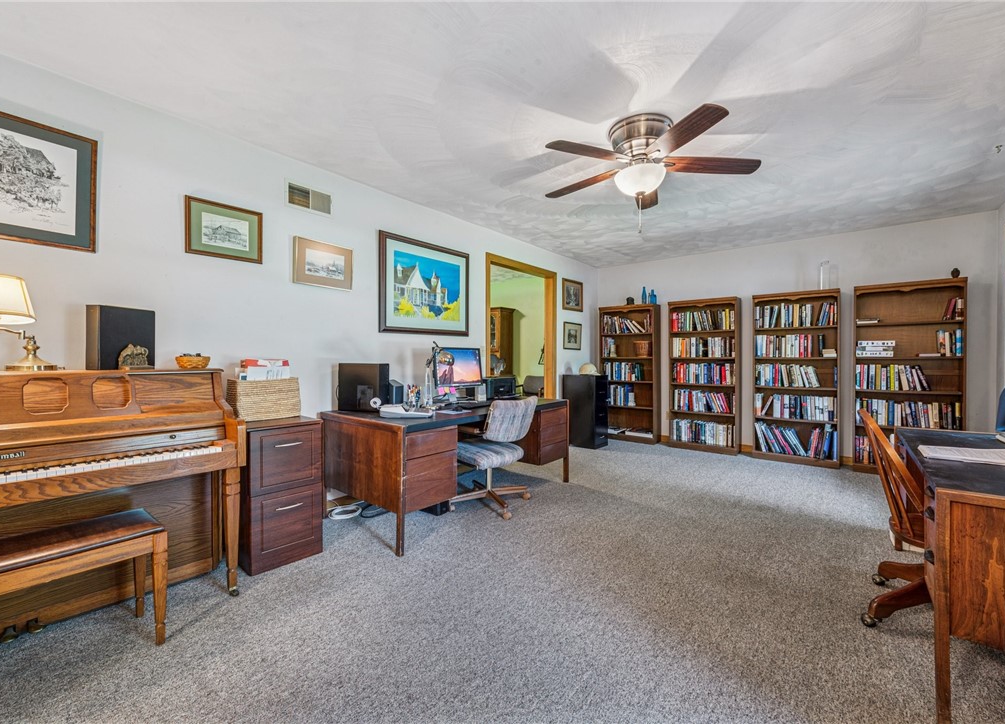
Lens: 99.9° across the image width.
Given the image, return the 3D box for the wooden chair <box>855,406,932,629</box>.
[{"bbox_3d":[1.851,0.676,1.732,0.590,0.870,0.520,1,1,45],"label":"wooden chair"}]

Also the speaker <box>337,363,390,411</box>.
[{"bbox_3d":[-0.999,0.191,3.131,0.310,0.340,0.180,0,1,13],"label":"speaker"}]

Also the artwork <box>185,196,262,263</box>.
[{"bbox_3d":[-1.616,-0.762,2.476,0.025,0.318,0.400,0,1,39],"label":"artwork"}]

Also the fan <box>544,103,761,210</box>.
[{"bbox_3d":[0.804,-1.154,2.462,1.254,0.383,1.254,0,1,39],"label":"fan"}]

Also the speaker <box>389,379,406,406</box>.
[{"bbox_3d":[-0.834,0.269,3.385,0.130,0.175,0.090,0,1,42],"label":"speaker"}]

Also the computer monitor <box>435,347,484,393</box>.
[{"bbox_3d":[-0.380,0.052,3.644,0.120,0.370,0.530,0,1,44],"label":"computer monitor"}]

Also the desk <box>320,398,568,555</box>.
[{"bbox_3d":[-0.338,0.722,3.375,0.902,0.736,1.842,0,1,39],"label":"desk"}]

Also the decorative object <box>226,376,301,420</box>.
[{"bbox_3d":[-1.449,0.222,2.579,0.185,0.245,0.364,0,1,39],"label":"decorative object"}]

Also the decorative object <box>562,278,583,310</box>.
[{"bbox_3d":[0.947,-0.881,5.644,0.028,0.408,0.552,0,1,39],"label":"decorative object"}]

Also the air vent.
[{"bbox_3d":[-1.309,-1.108,2.886,0.022,0.185,0.351,0,1,39],"label":"air vent"}]

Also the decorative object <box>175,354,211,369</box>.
[{"bbox_3d":[-1.642,-0.001,2.235,0.155,0.070,0.155,0,1,39],"label":"decorative object"}]

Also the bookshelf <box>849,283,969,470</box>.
[{"bbox_3d":[3.846,0.173,4.026,0.757,1.809,0.258,0,1,39],"label":"bookshelf"}]

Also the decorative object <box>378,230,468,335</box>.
[{"bbox_3d":[-0.647,-0.635,3.692,0.031,0.800,1.005,0,1,39],"label":"decorative object"}]

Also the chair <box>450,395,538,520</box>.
[{"bbox_3d":[-0.097,0.680,3.235,0.560,0.840,0.600,-1,1,-36],"label":"chair"}]

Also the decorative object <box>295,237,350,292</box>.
[{"bbox_3d":[-1.235,-0.676,2.951,0.030,0.308,0.415,0,1,39],"label":"decorative object"}]

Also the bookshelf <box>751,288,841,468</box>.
[{"bbox_3d":[3.177,0.170,4.573,0.766,1.808,0.258,0,1,39],"label":"bookshelf"}]

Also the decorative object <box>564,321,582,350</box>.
[{"bbox_3d":[0.950,-0.334,5.605,0.025,0.355,0.470,0,1,39],"label":"decorative object"}]

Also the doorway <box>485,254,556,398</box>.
[{"bbox_3d":[0.222,-0.019,4.854,0.150,2.190,1.360,0,1,39],"label":"doorway"}]

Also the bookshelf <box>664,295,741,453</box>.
[{"bbox_3d":[2.465,0.165,5.154,0.764,1.809,0.258,0,1,39],"label":"bookshelf"}]

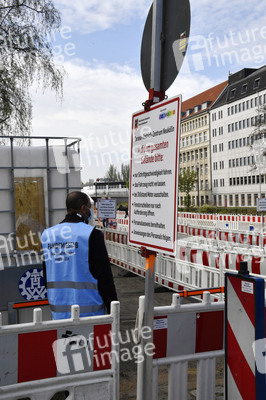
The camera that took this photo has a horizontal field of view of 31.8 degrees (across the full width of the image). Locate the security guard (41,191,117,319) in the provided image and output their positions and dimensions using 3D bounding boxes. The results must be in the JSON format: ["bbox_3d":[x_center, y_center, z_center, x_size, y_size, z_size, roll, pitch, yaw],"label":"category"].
[{"bbox_3d":[-0.410,0.820,3.500,0.570,1.760,0.360,-1,-1,30],"label":"security guard"}]

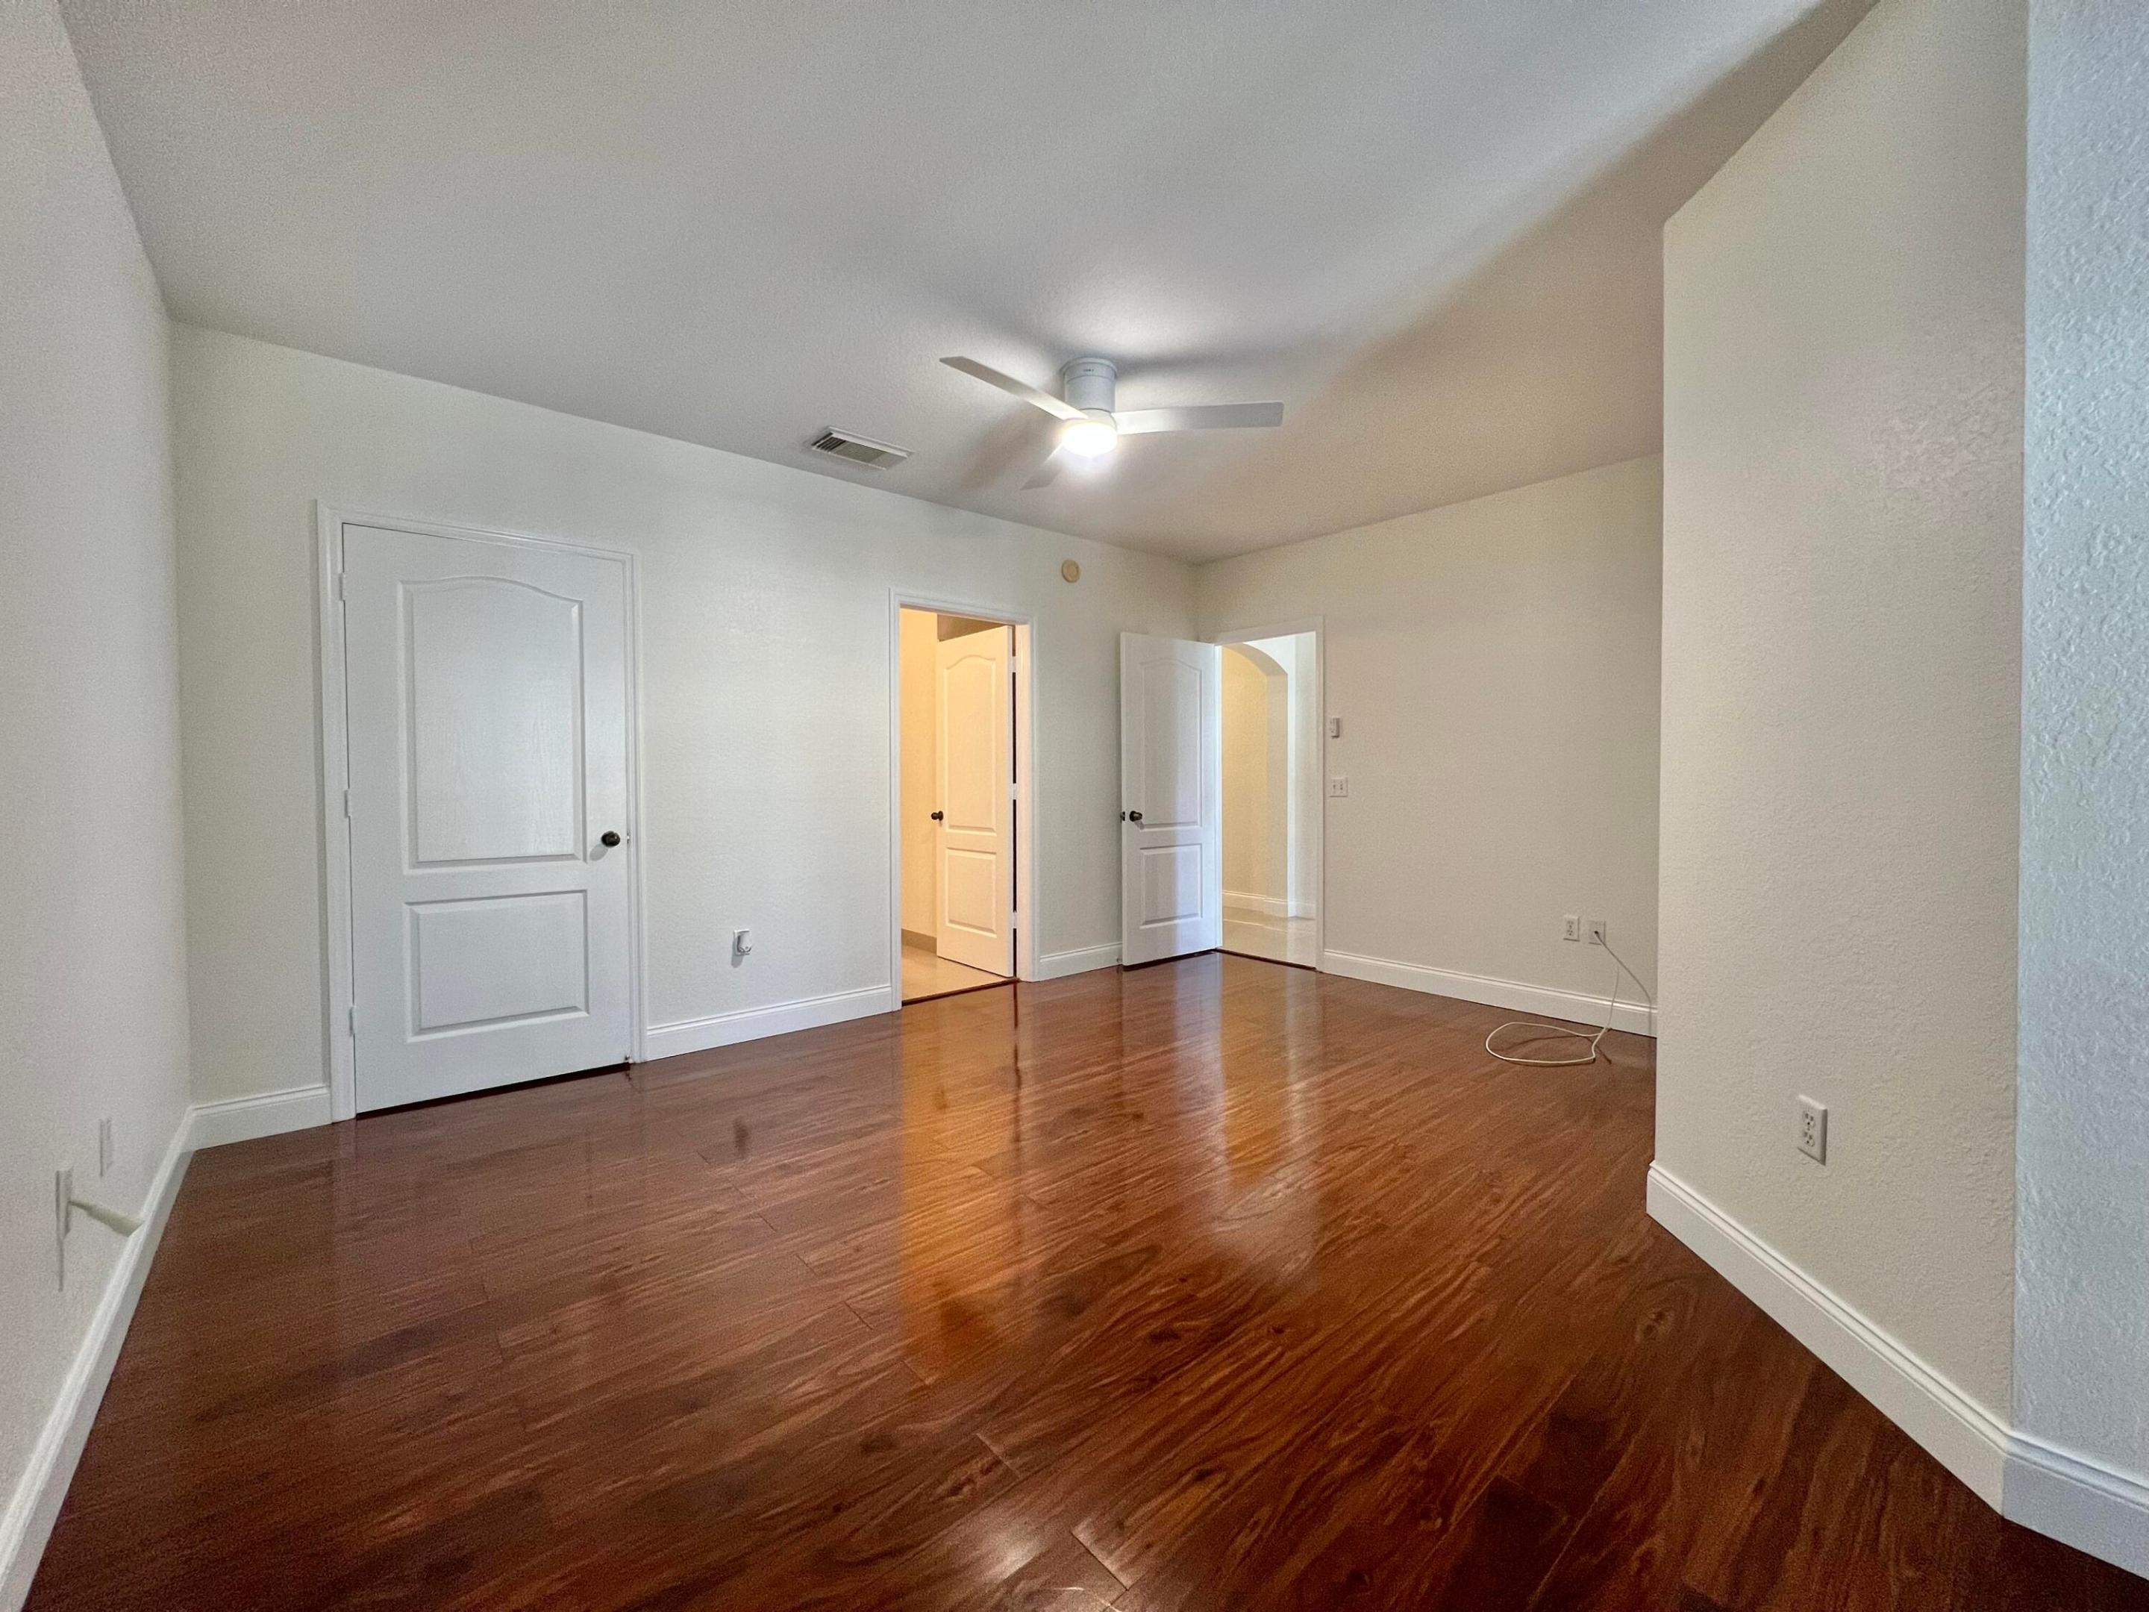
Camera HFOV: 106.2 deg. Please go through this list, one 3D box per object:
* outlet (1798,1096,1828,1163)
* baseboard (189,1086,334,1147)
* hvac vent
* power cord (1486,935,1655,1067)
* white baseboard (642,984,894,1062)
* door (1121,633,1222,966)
[{"bbox_3d":[1.480,0.650,1.621,0.008,0.115,0.071,0,2,4],"label":"outlet"},{"bbox_3d":[-2.649,1.013,2.642,0.325,0.140,0.016,-2,3,-39],"label":"baseboard"},{"bbox_3d":[-0.918,-1.527,3.472,0.380,0.025,0.255,-2,3,-40],"label":"hvac vent"},{"bbox_3d":[2.124,0.820,3.531,0.740,0.430,0.520,-2,3,-41],"label":"power cord"},{"bbox_3d":[-1.350,0.973,3.695,1.110,0.140,0.016,-2,3,-39],"label":"white baseboard"},{"bbox_3d":[0.612,-0.040,5.153,0.810,2.030,0.040,-2,2,-36],"label":"door"}]

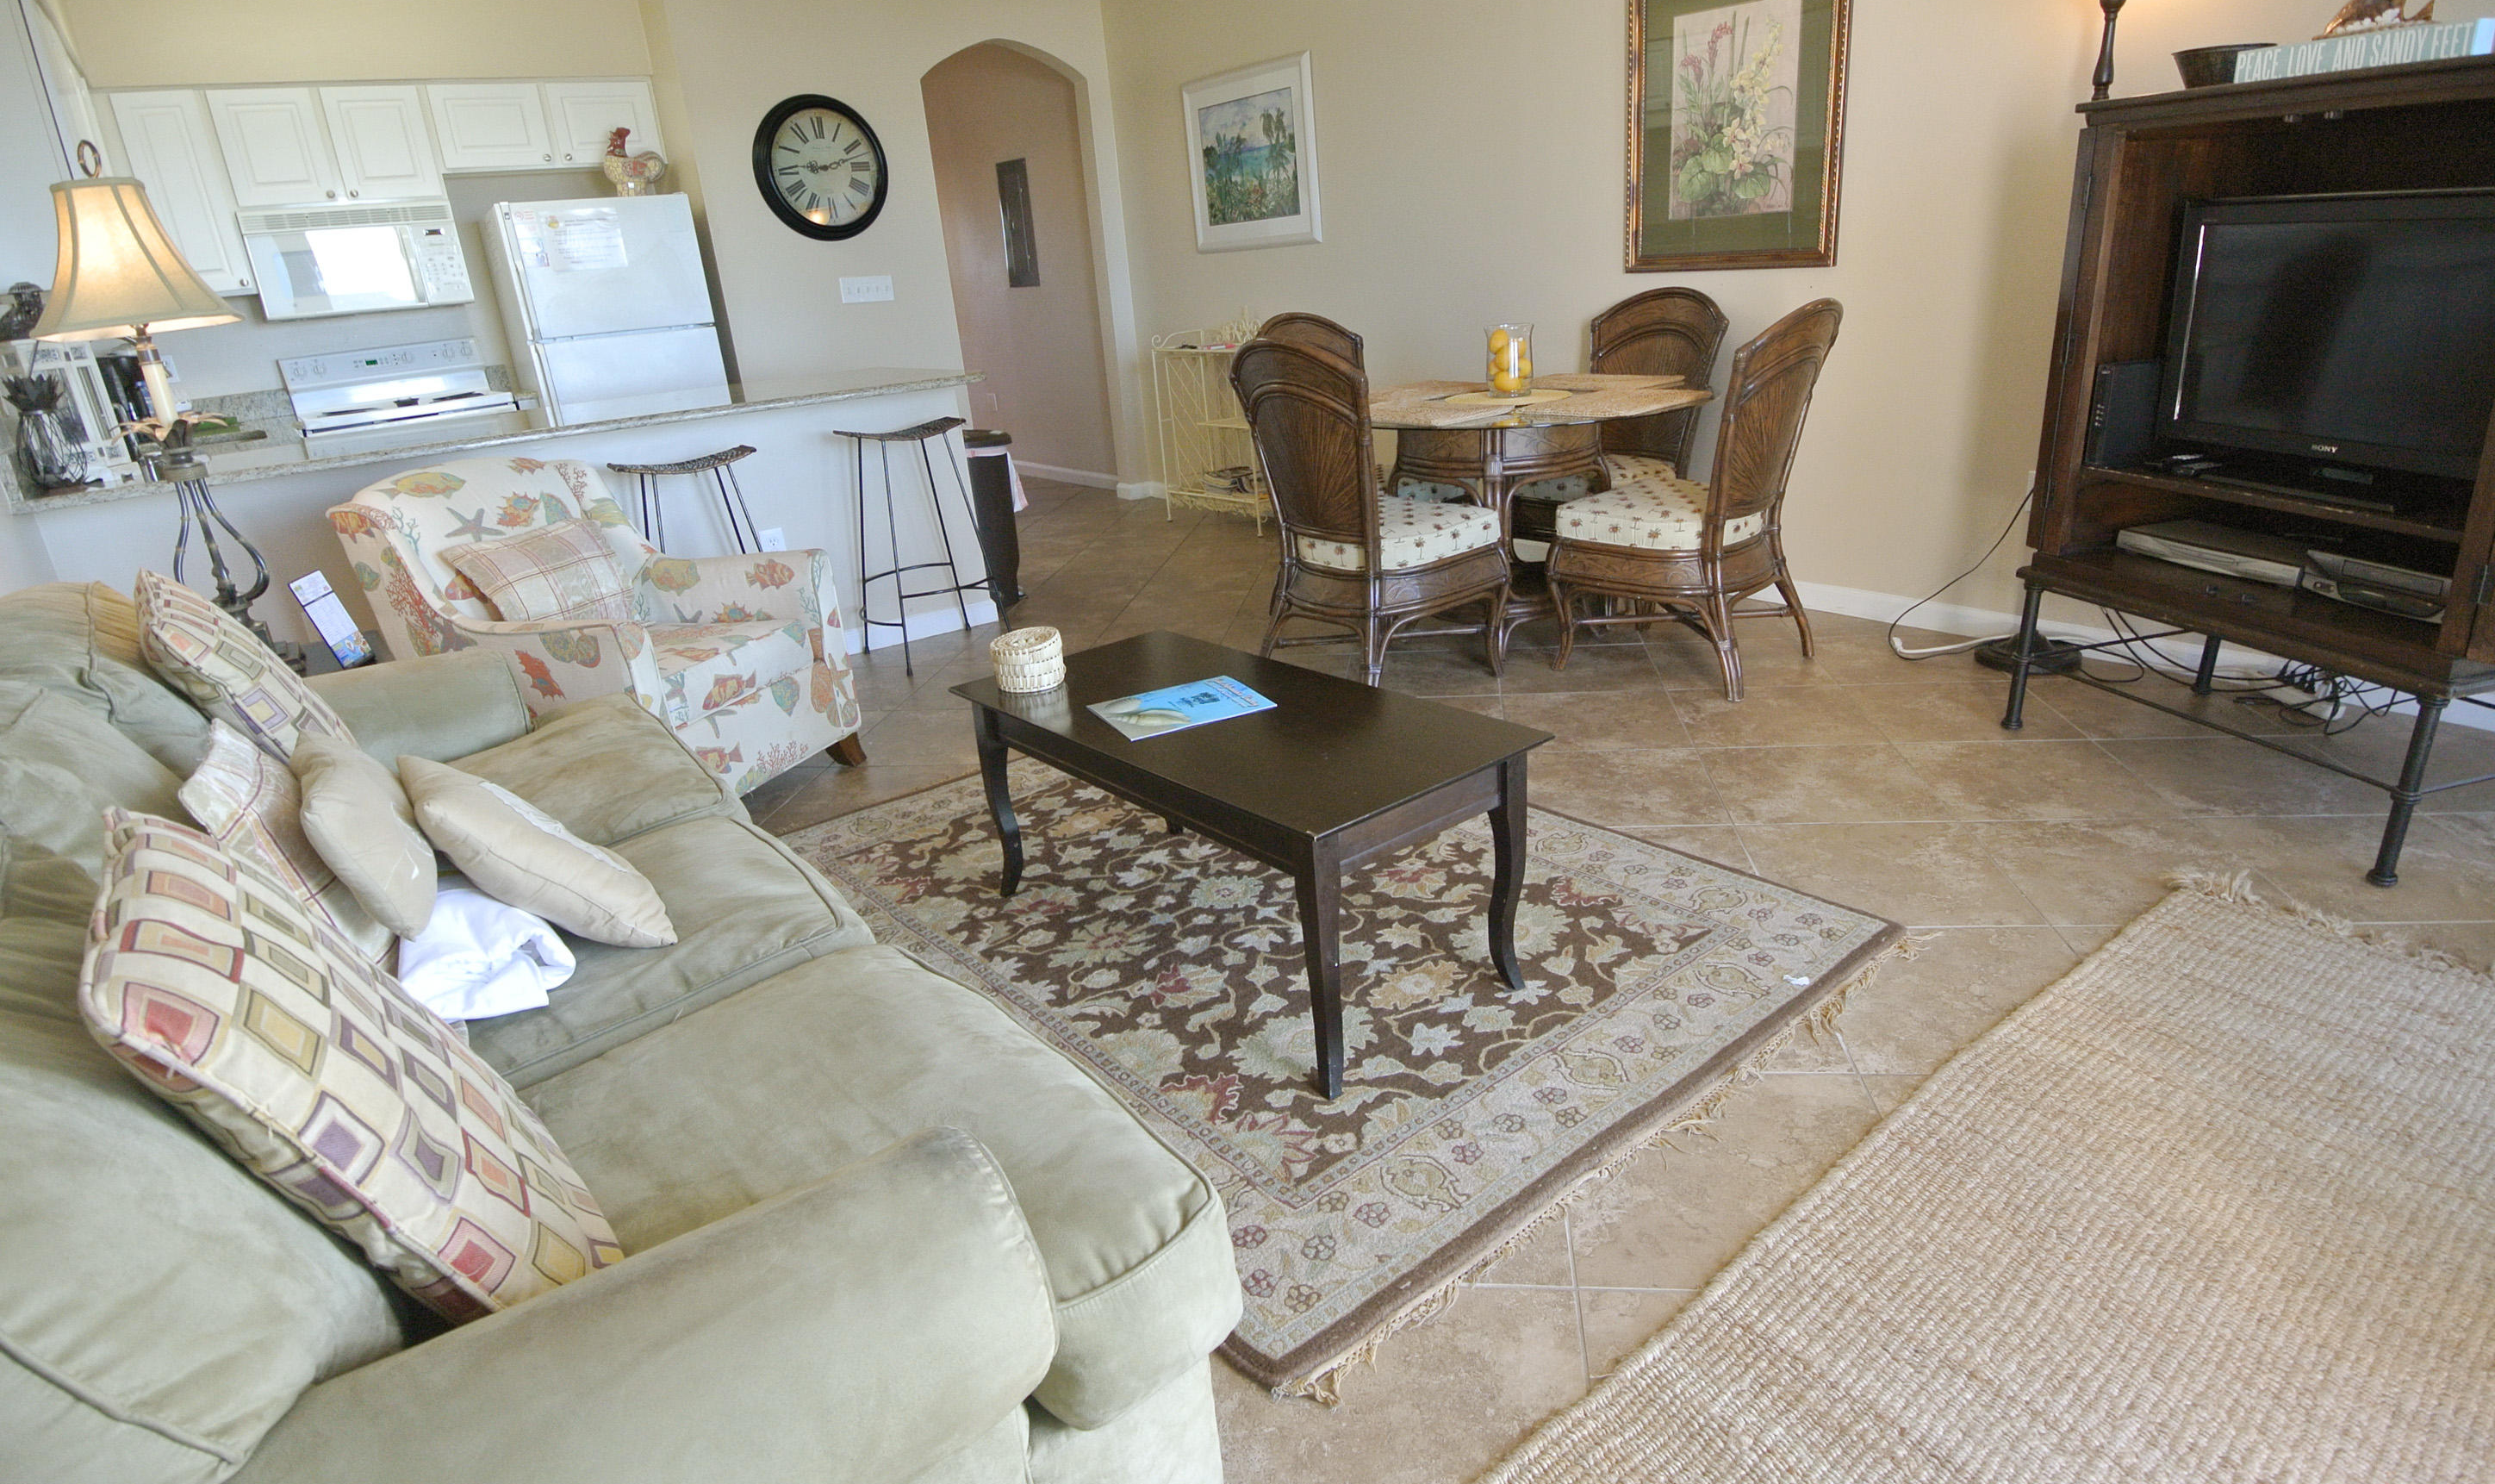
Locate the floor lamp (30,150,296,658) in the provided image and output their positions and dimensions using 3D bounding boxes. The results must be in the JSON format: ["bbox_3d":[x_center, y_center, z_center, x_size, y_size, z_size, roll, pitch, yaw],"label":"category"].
[{"bbox_3d":[-1.972,-0.583,2.309,0.325,0.970,0.325,-20,26,-35],"label":"floor lamp"}]

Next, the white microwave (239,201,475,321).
[{"bbox_3d":[-3.842,-2.075,5.407,0.750,0.413,0.390,-19,26,-31],"label":"white microwave"}]

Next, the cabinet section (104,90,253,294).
[{"bbox_3d":[-4.189,-2.157,4.978,0.300,0.760,0.320,-17,24,-29],"label":"cabinet section"}]

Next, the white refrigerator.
[{"bbox_3d":[-2.897,-1.609,5.861,0.750,1.665,0.720,-19,26,-31],"label":"white refrigerator"}]

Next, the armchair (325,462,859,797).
[{"bbox_3d":[-1.634,-0.258,3.268,0.840,0.920,0.760,5,24,23],"label":"armchair"}]

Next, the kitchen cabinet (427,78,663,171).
[{"bbox_3d":[-3.163,-2.773,5.659,0.892,0.348,0.330,-19,26,-31],"label":"kitchen cabinet"}]

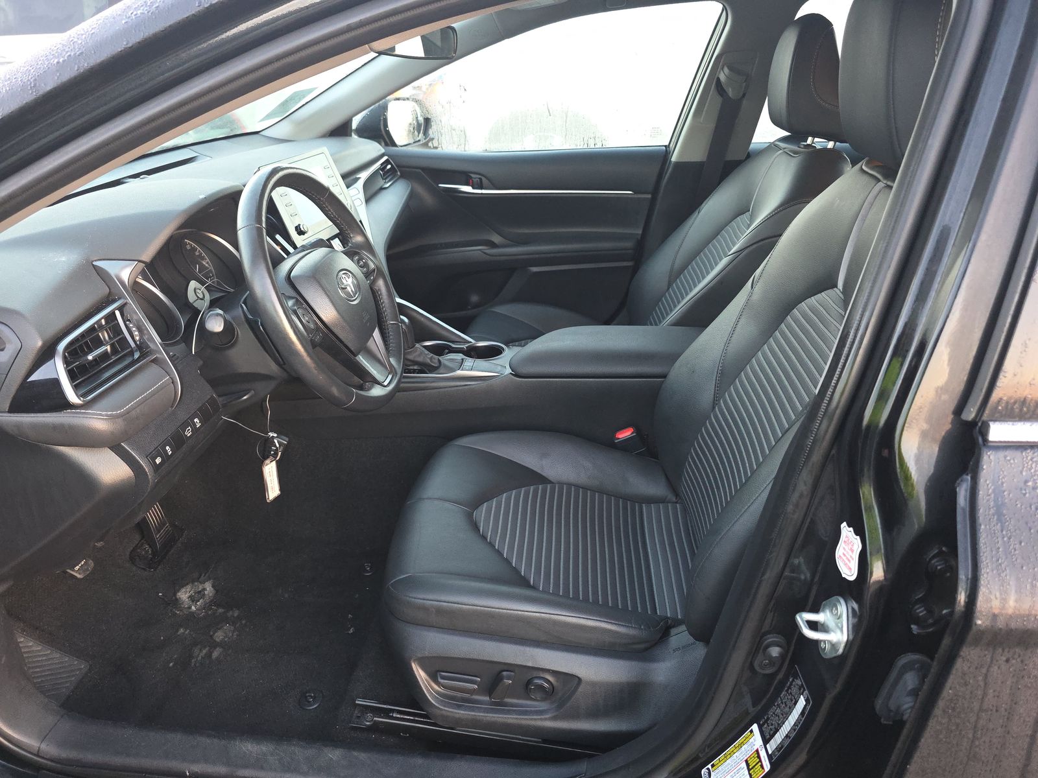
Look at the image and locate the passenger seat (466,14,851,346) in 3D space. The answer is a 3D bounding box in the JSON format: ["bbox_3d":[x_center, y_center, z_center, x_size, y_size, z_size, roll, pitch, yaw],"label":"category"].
[{"bbox_3d":[0.262,-0.322,1.669,0.900,1.000,0.540,2,25,7],"label":"passenger seat"}]

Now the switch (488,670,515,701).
[{"bbox_3d":[-0.024,0.389,0.901,0.021,0.046,0.018,17,26,0],"label":"switch"}]

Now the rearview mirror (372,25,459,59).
[{"bbox_3d":[-0.178,-0.597,1.192,0.042,0.063,0.240,11,28,25],"label":"rearview mirror"}]

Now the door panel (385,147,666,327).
[{"bbox_3d":[-0.041,-0.404,2.041,0.930,0.610,0.130,2,25,7],"label":"door panel"}]

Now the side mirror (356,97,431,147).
[{"bbox_3d":[-0.394,-0.837,2.168,0.165,0.145,0.220,7,26,18],"label":"side mirror"}]

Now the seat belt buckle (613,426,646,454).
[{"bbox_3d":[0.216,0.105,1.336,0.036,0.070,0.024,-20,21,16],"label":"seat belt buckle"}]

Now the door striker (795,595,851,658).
[{"bbox_3d":[0.283,0.222,0.646,0.040,0.066,0.038,-3,25,-3],"label":"door striker"}]

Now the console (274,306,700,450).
[{"bbox_3d":[-0.029,-0.007,1.446,0.940,0.340,0.250,2,25,7],"label":"console"}]

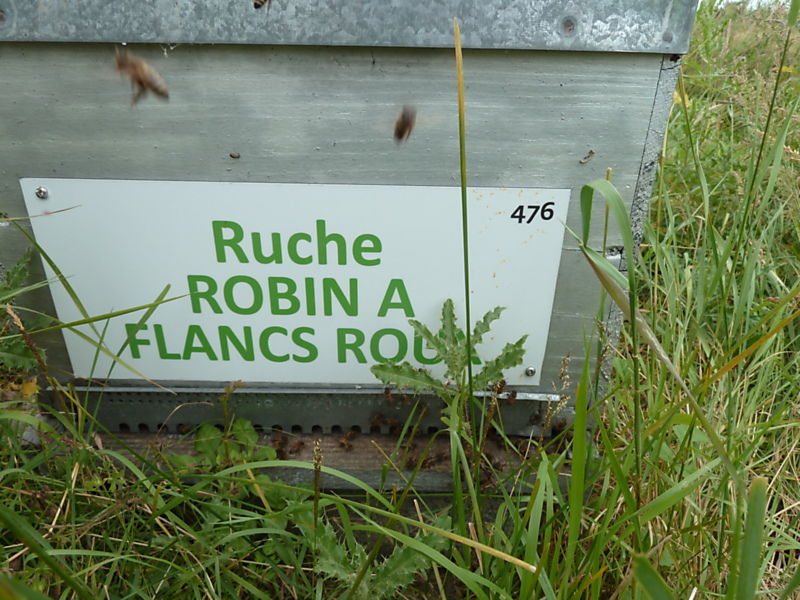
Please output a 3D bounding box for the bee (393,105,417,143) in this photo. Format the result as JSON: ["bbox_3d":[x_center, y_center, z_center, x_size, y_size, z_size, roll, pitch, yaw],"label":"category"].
[{"bbox_3d":[0.002,-0.083,0.270,0.007,0.006,0.015,12,67,20],"label":"bee"}]

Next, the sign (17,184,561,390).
[{"bbox_3d":[-0.066,-0.006,0.396,0.345,0.149,0.004,1,27,-1],"label":"sign"}]

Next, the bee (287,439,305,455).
[{"bbox_3d":[-0.079,0.110,0.435,0.007,0.005,0.013,25,35,39],"label":"bee"}]

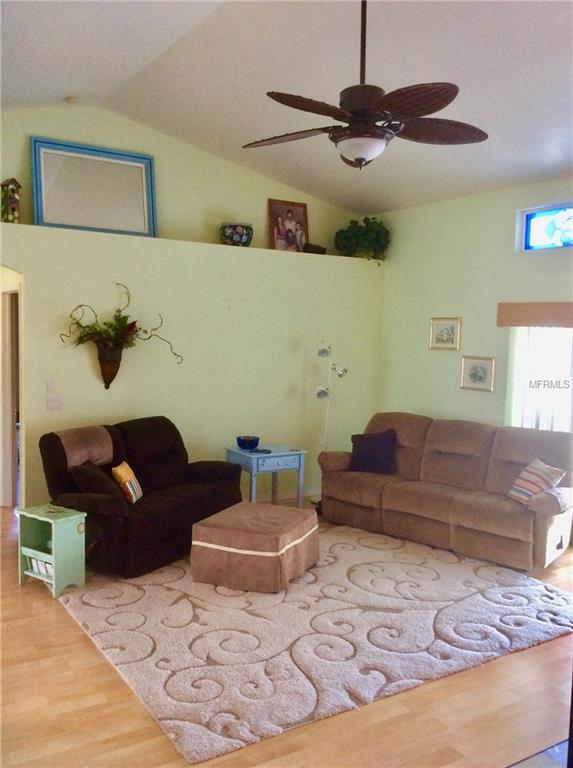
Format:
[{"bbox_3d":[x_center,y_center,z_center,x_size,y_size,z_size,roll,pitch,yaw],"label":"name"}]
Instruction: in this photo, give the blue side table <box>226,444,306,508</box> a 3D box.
[{"bbox_3d":[-0.197,0.939,6.764,0.618,0.616,0.439,-2,5,-37],"label":"blue side table"}]

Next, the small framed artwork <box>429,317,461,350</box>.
[{"bbox_3d":[1.576,-0.498,7.073,0.025,0.330,0.427,-1,5,-32],"label":"small framed artwork"}]

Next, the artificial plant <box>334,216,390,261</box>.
[{"bbox_3d":[0.840,-1.608,7.833,0.546,0.440,0.352,-1,5,-32],"label":"artificial plant"}]

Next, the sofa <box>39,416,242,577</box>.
[{"bbox_3d":[-1.119,0.821,5.758,0.880,0.950,1.443,4,5,29],"label":"sofa"}]

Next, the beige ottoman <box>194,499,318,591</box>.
[{"bbox_3d":[-0.203,1.154,5.086,0.665,0.398,0.708,3,5,23],"label":"beige ottoman"}]

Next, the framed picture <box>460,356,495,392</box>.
[{"bbox_3d":[1.803,-0.089,6.716,0.025,0.323,0.410,-1,5,-32],"label":"framed picture"}]

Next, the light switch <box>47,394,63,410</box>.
[{"bbox_3d":[-1.988,0.159,6.083,0.120,0.125,0.010,-1,5,-32],"label":"light switch"}]

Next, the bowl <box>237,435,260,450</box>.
[{"bbox_3d":[-0.366,0.572,6.804,0.223,0.100,0.223,2,4,0],"label":"bowl"}]

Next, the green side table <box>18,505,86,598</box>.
[{"bbox_3d":[-1.572,1.110,4.748,0.378,0.502,0.255,4,5,33],"label":"green side table"}]

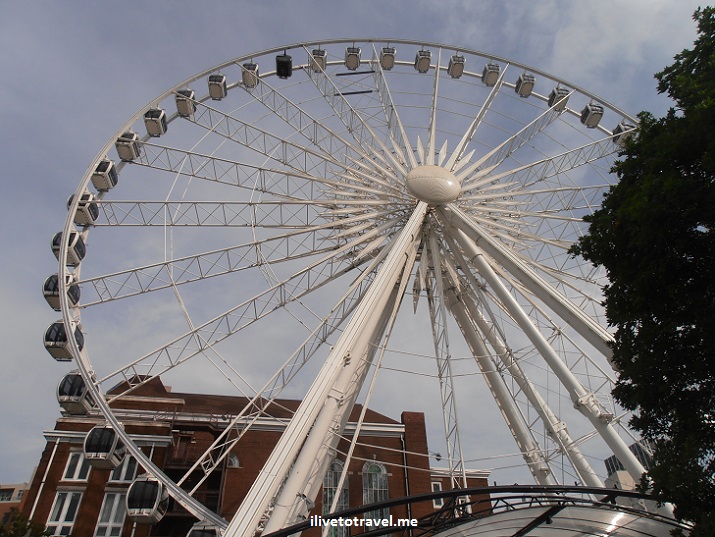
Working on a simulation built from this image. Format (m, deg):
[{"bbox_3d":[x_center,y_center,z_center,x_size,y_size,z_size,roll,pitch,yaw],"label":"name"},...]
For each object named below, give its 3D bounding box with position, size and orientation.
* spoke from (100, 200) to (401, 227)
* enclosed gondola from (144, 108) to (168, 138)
[{"bbox_3d":[-8.862,-4.490,41.660,25.760,0.450,3.000,0,-39,-7],"label":"spoke"},{"bbox_3d":[-19.498,-14.283,48.409,1.900,2.080,1.620,2,-39,-4],"label":"enclosed gondola"}]

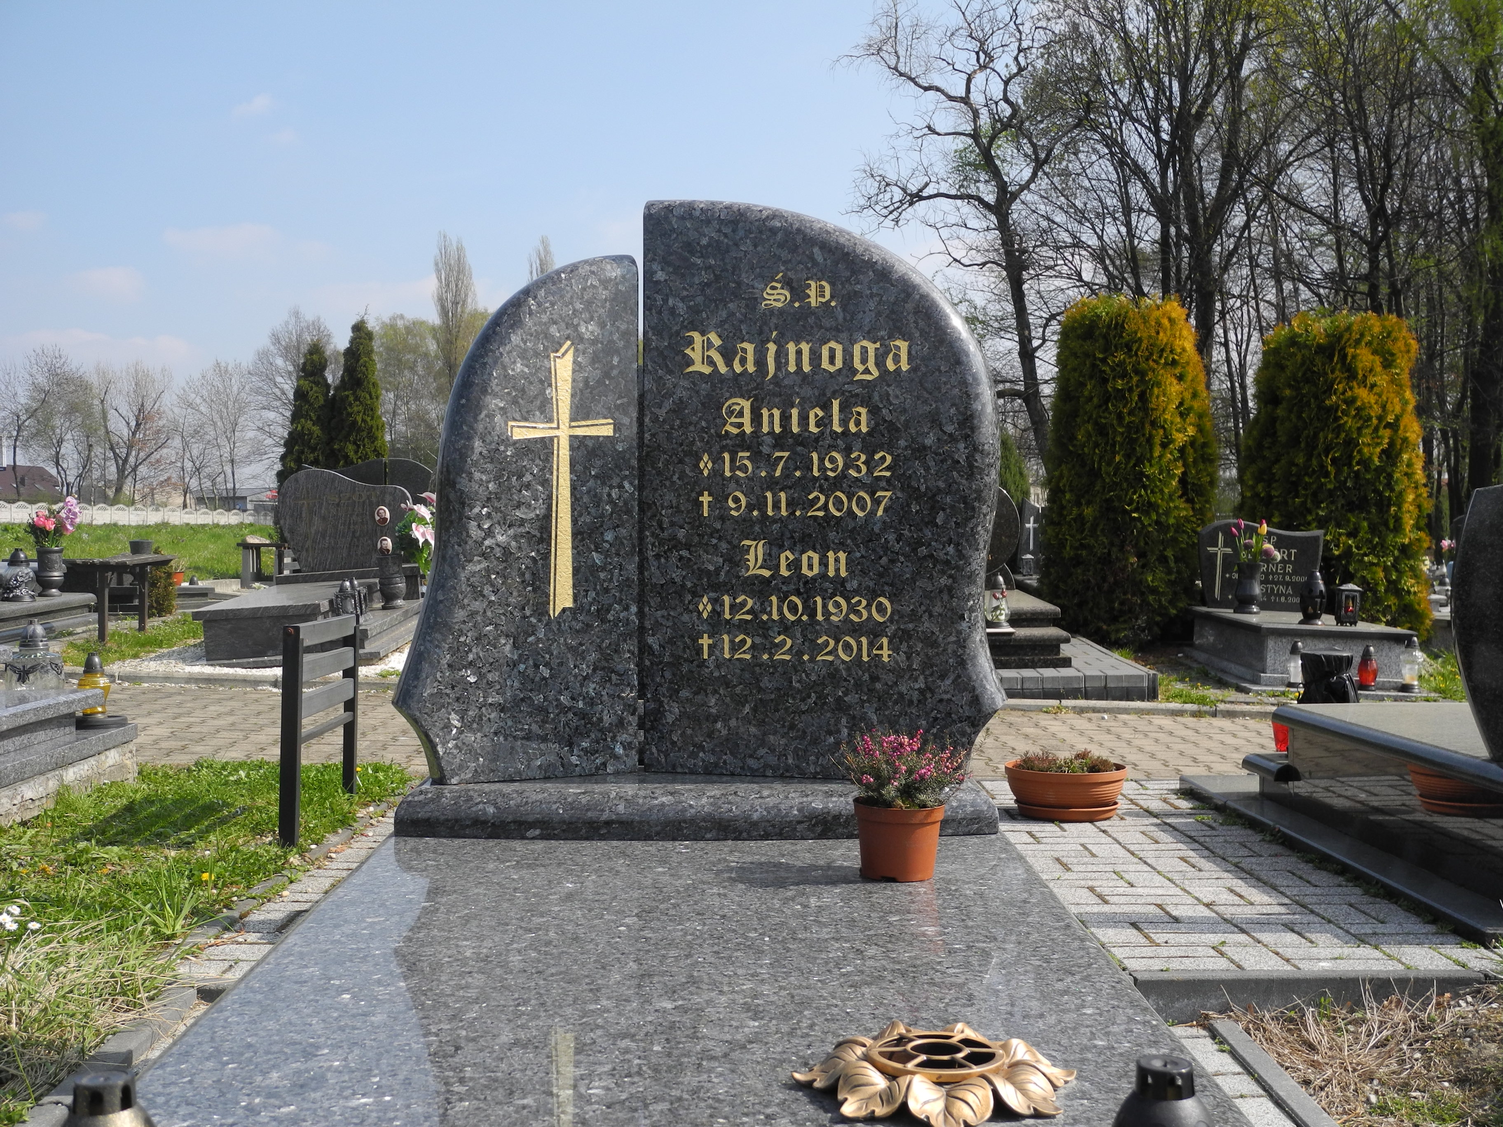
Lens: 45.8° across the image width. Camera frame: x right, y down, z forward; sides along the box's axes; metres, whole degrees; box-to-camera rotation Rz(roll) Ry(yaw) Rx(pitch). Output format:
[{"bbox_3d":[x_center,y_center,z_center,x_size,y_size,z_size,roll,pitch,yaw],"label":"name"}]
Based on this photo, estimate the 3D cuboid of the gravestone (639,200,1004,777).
[{"bbox_3d":[0.158,-0.174,3.967,0.800,1.295,0.100,0,1,14],"label":"gravestone"}]

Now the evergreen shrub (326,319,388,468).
[{"bbox_3d":[-3.530,-0.934,16.000,0.640,2.500,0.640,0,1,0],"label":"evergreen shrub"}]

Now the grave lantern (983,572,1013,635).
[{"bbox_3d":[1.333,0.218,9.600,0.150,0.335,0.150,0,1,6],"label":"grave lantern"}]

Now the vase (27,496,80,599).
[{"bbox_3d":[-4.082,-0.096,10.400,0.310,0.580,0.280,0,1,-23],"label":"vase"}]

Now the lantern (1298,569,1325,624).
[{"bbox_3d":[3.118,0.183,9.900,0.157,0.305,0.157,0,1,5],"label":"lantern"}]

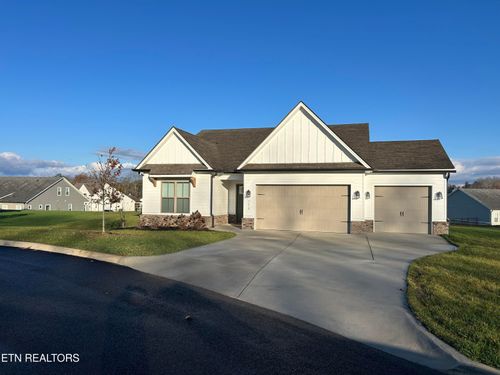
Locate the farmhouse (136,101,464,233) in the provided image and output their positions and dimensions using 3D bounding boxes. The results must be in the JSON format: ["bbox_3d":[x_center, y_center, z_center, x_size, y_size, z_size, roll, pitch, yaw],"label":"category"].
[{"bbox_3d":[3.050,-1.100,25.900,17.100,6.750,13.200,0,0,14],"label":"farmhouse"}]

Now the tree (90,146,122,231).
[{"bbox_3d":[-7.700,0.100,20.000,1.800,4.550,1.800,0,0,14],"label":"tree"}]

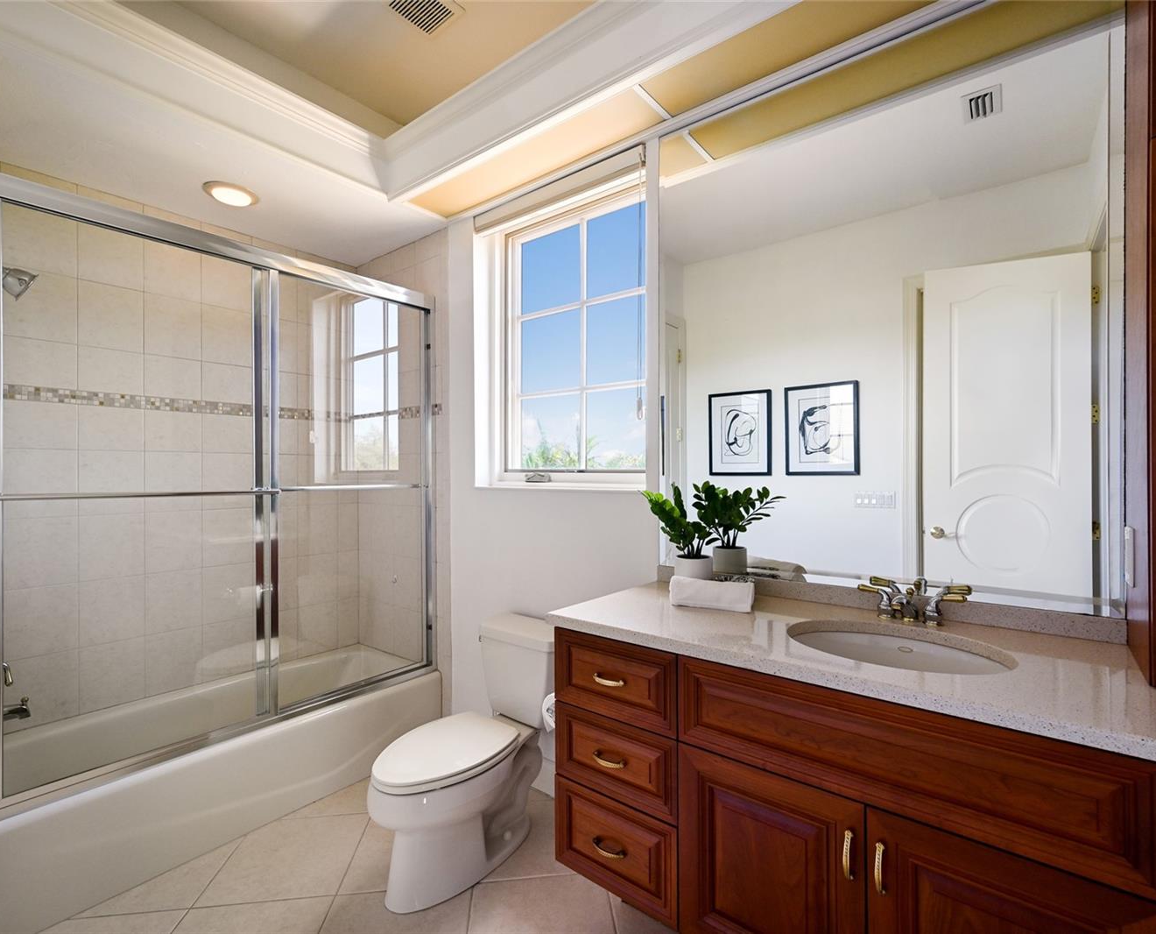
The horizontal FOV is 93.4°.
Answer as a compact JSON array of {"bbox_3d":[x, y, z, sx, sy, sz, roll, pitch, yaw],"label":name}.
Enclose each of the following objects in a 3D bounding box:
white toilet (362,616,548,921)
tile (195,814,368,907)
[{"bbox_3d":[-0.353,0.977,1.889,0.385,0.710,0.772,0,0,38],"label":"white toilet"},{"bbox_3d":[-0.982,1.337,1.862,0.424,0.010,0.424,0,0,-8],"label":"tile"}]

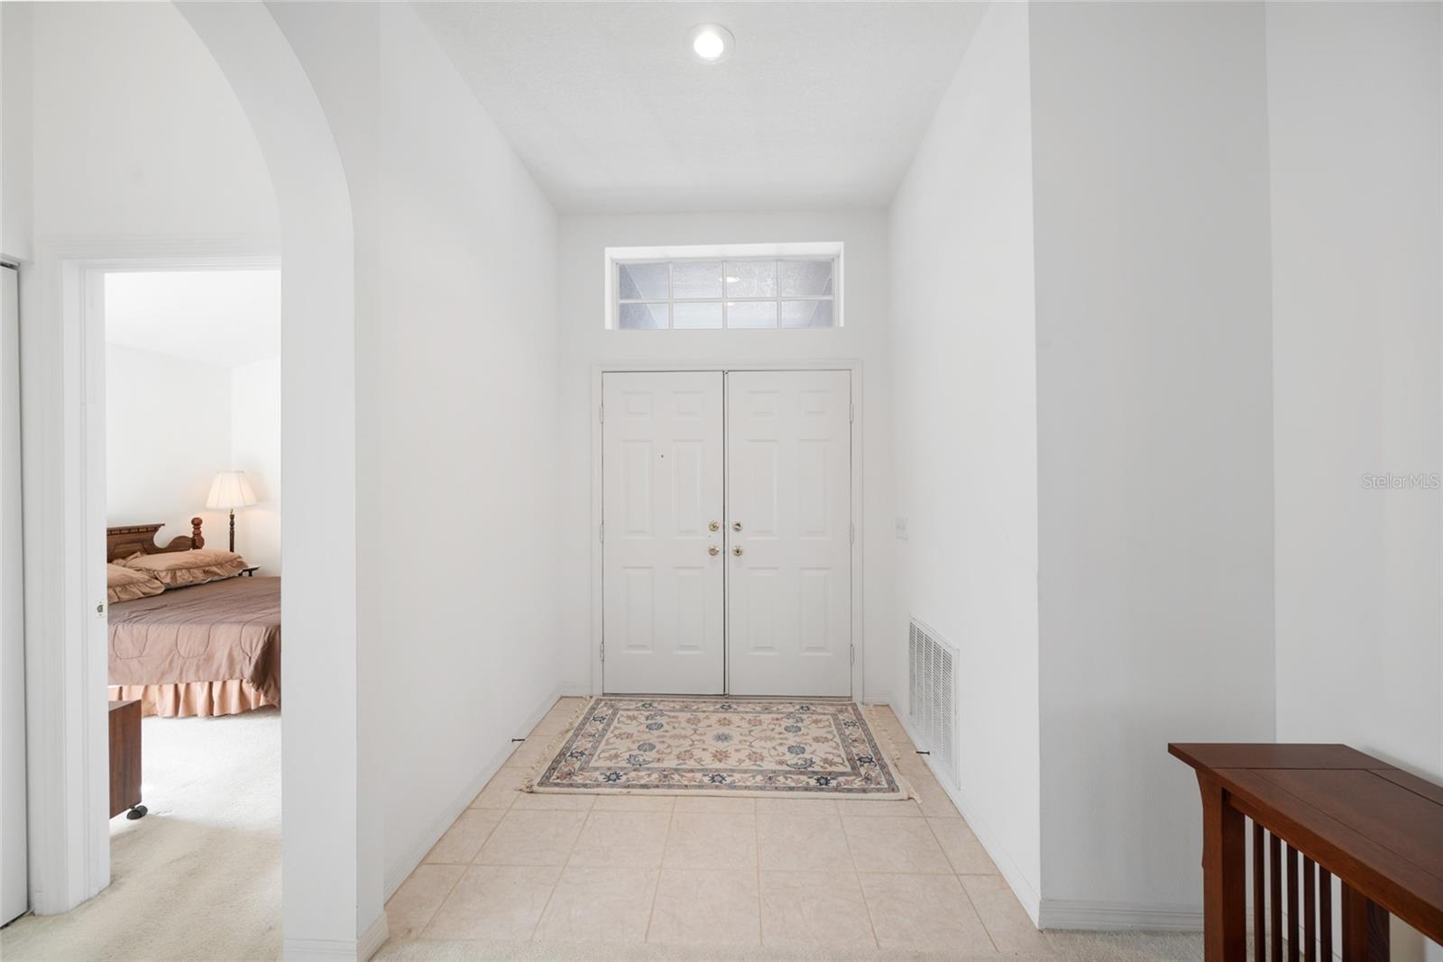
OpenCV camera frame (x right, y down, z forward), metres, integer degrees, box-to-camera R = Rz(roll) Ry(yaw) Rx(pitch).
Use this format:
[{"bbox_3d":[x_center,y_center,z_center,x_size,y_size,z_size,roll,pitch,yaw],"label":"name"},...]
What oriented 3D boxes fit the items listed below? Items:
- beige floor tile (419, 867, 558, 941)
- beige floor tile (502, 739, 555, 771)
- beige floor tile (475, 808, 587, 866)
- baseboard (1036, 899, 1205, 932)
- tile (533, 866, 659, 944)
[{"bbox_3d":[-0.706,1.328,1.776,0.331,0.010,0.309,0,0,2],"label":"beige floor tile"},{"bbox_3d":[-0.919,1.330,2.750,0.165,0.010,0.327,0,0,2],"label":"beige floor tile"},{"bbox_3d":[-0.693,1.326,2.089,0.330,0.010,0.327,0,0,2],"label":"beige floor tile"},{"bbox_3d":[1.275,1.275,1.650,0.690,0.094,0.015,0,0,2],"label":"baseboard"},{"bbox_3d":[-0.374,1.324,1.760,0.330,0.010,0.310,0,0,2],"label":"tile"}]

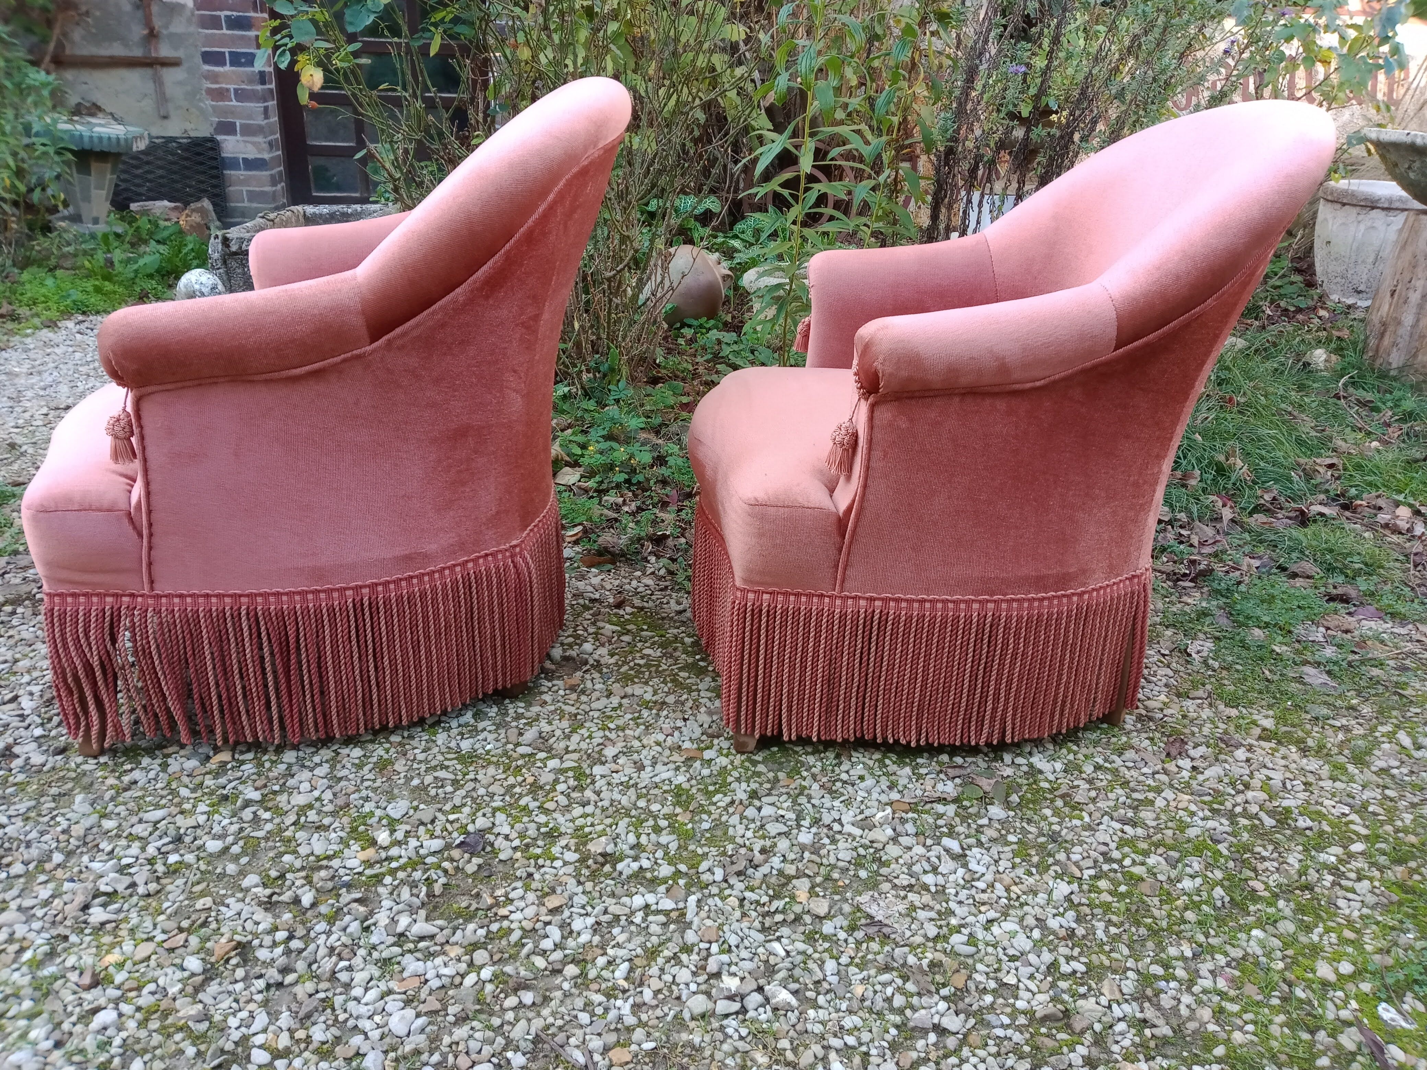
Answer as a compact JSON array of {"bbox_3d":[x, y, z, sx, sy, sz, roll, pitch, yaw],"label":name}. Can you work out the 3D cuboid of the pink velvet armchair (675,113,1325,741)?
[{"bbox_3d":[0.330,-0.186,1.463,0.710,0.742,0.646,2,21,0],"label":"pink velvet armchair"}]

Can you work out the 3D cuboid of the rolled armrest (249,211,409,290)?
[{"bbox_3d":[-0.547,-0.424,1.654,0.277,0.135,0.099,-1,21,-8],"label":"rolled armrest"}]

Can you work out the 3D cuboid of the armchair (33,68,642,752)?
[{"bbox_3d":[-0.468,-0.206,1.450,0.710,0.742,0.646,-1,21,-8],"label":"armchair"}]

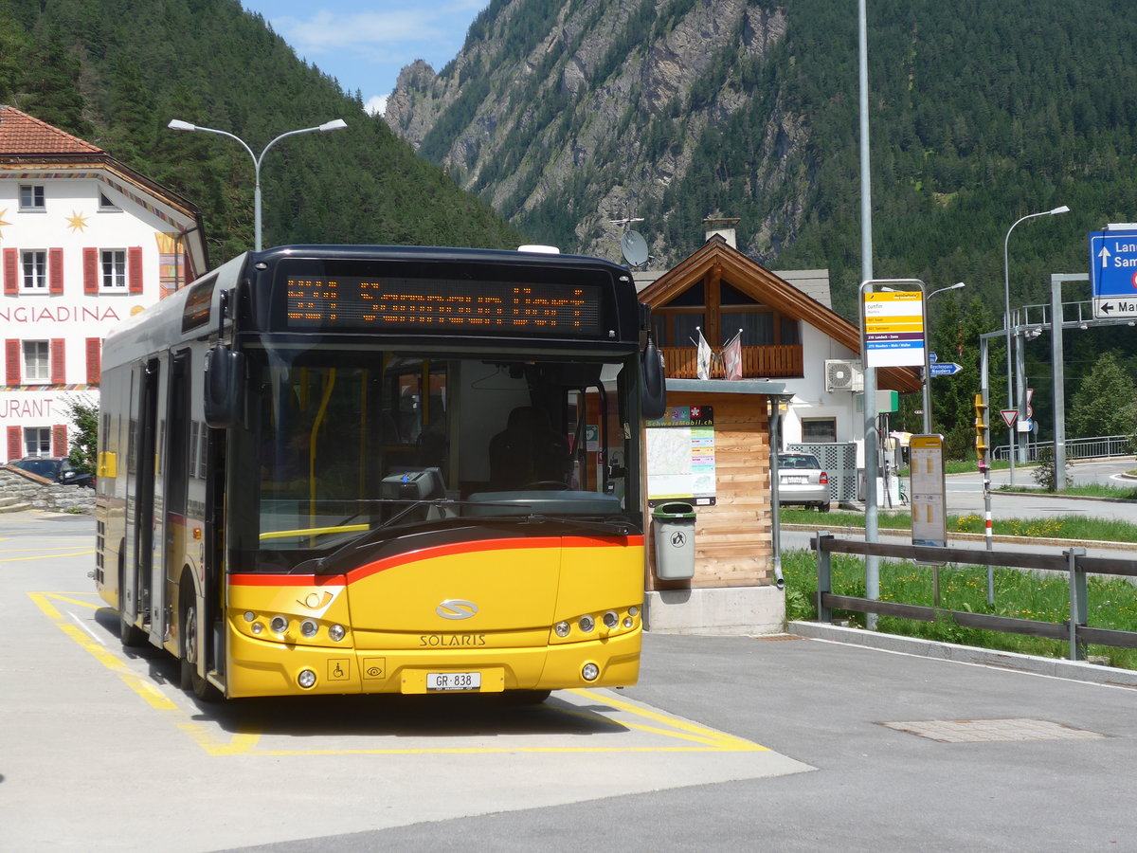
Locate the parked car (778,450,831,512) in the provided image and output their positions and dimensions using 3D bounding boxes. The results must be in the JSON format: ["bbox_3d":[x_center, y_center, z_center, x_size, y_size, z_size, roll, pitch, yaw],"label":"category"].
[{"bbox_3d":[5.319,1.347,53.819,1.750,1.440,4.500,-1,0,-2],"label":"parked car"}]

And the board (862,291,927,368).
[{"bbox_3d":[2.921,-0.869,19.400,0.570,0.680,0.060,-3,0,-8],"label":"board"}]

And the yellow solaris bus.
[{"bbox_3d":[-1.862,0.348,15.851,2.460,2.770,8.800,0,-1,-17],"label":"yellow solaris bus"}]

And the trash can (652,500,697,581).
[{"bbox_3d":[0.980,1.059,20.100,0.420,0.730,0.330,-1,0,-15],"label":"trash can"}]

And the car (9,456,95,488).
[{"bbox_3d":[-14.609,1.626,60.500,1.770,1.480,4.350,-1,0,7],"label":"car"}]

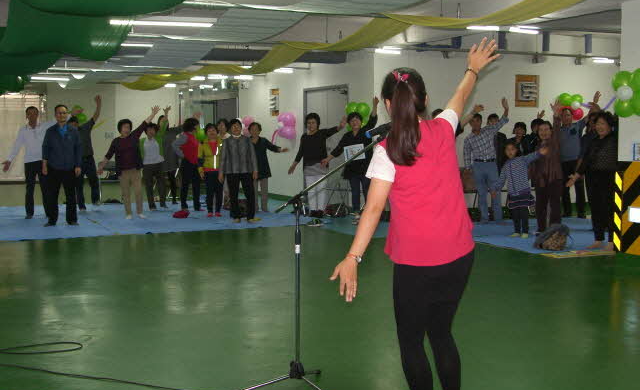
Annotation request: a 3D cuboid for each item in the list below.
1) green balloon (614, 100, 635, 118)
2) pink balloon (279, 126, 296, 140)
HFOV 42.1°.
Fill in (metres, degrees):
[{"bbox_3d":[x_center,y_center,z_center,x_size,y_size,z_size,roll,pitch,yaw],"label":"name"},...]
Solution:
[{"bbox_3d":[3.257,-0.931,8.900,0.210,0.205,0.210,2,5,20],"label":"green balloon"},{"bbox_3d":[-0.648,-1.247,16.600,0.320,0.260,0.290,0,4,-2],"label":"pink balloon"}]

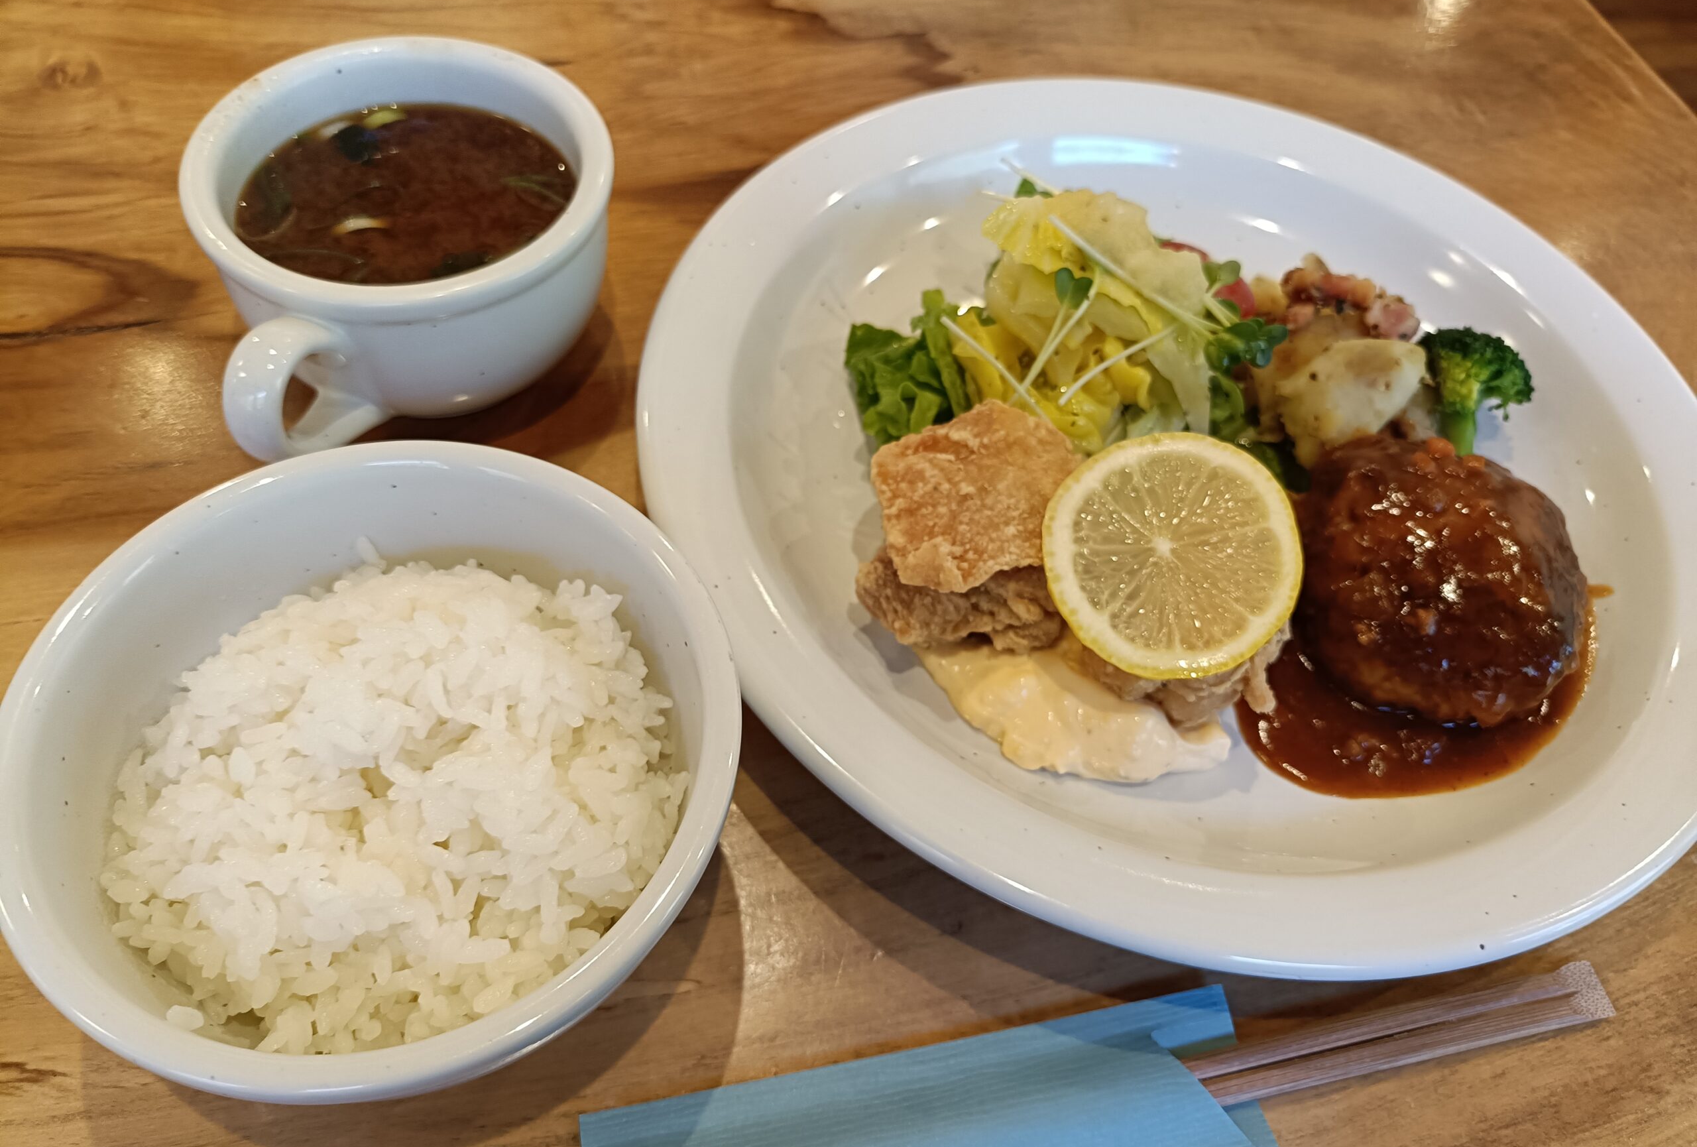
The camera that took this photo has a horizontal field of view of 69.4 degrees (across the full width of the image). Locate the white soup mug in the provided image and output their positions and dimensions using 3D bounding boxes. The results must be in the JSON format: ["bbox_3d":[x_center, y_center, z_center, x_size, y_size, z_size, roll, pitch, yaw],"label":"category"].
[{"bbox_3d":[-0.118,-0.078,0.325,0.103,0.060,0.126,20,56,6],"label":"white soup mug"}]

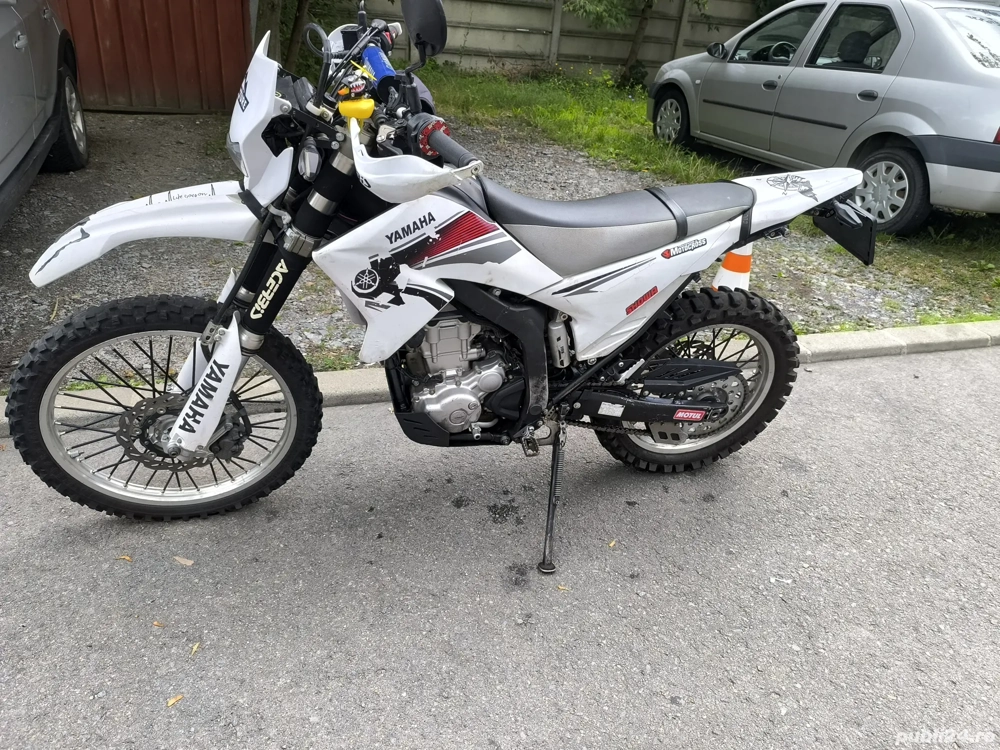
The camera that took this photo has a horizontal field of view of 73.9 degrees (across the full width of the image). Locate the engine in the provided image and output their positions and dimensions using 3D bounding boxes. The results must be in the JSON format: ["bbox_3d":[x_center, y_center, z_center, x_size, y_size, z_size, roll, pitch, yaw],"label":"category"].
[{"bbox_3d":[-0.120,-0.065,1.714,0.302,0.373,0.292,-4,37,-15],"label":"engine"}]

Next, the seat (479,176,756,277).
[{"bbox_3d":[0.269,-0.380,1.611,0.685,0.202,0.237,-4,37,-15],"label":"seat"}]

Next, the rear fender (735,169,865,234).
[{"bbox_3d":[0.766,-0.458,1.708,0.363,0.126,0.181,-8,38,-11],"label":"rear fender"}]

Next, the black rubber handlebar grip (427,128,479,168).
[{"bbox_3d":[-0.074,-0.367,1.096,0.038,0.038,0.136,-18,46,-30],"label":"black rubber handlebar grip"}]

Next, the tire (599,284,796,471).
[{"bbox_3d":[0.592,0.035,2.024,0.647,0.647,0.126,-4,37,-15],"label":"tire"}]

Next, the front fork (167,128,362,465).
[{"bbox_3d":[-0.555,-0.193,1.496,0.141,0.907,0.272,18,29,-33],"label":"front fork"}]

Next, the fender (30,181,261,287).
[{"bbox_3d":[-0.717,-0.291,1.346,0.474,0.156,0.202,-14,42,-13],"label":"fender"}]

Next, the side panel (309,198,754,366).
[{"bbox_3d":[0.098,-0.205,1.527,1.008,0.418,0.171,-4,37,-15],"label":"side panel"}]

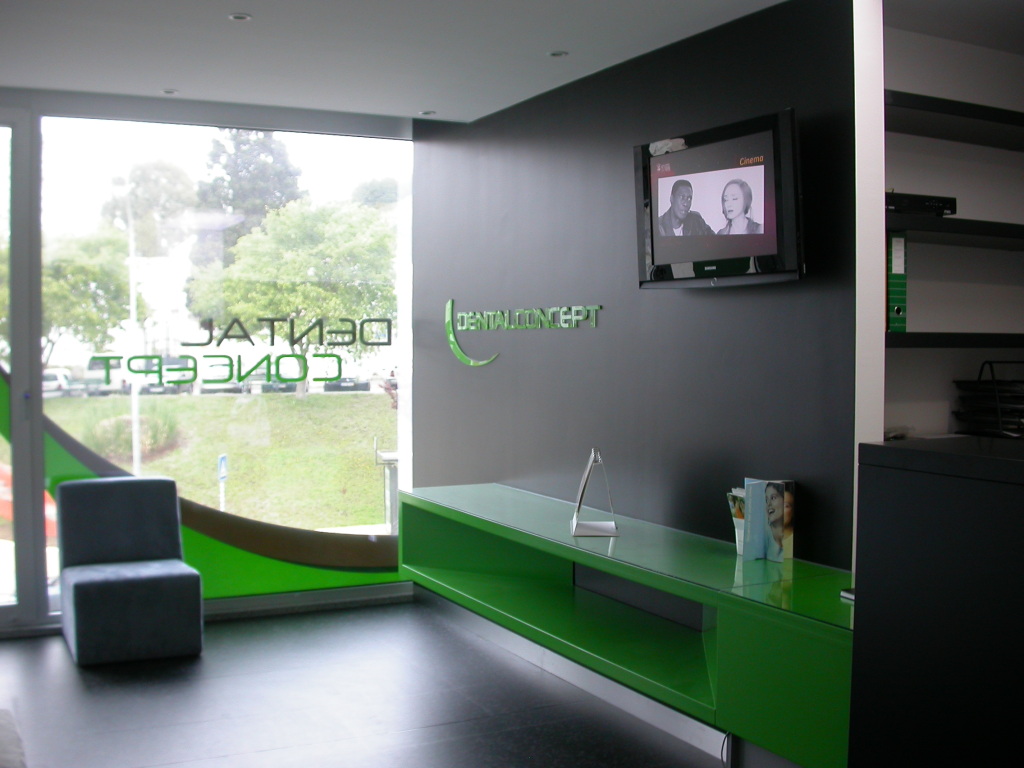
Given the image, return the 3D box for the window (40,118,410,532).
[{"bbox_3d":[-1.236,-0.200,5.129,1.683,1.929,0.080,-1,2,-28],"label":"window"}]

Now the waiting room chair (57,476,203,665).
[{"bbox_3d":[-1.610,0.766,4.723,0.484,0.672,0.518,-1,2,-24],"label":"waiting room chair"}]

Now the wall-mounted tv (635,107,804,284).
[{"bbox_3d":[0.714,-0.629,3.960,0.083,0.553,0.908,-4,4,-28],"label":"wall-mounted tv"}]

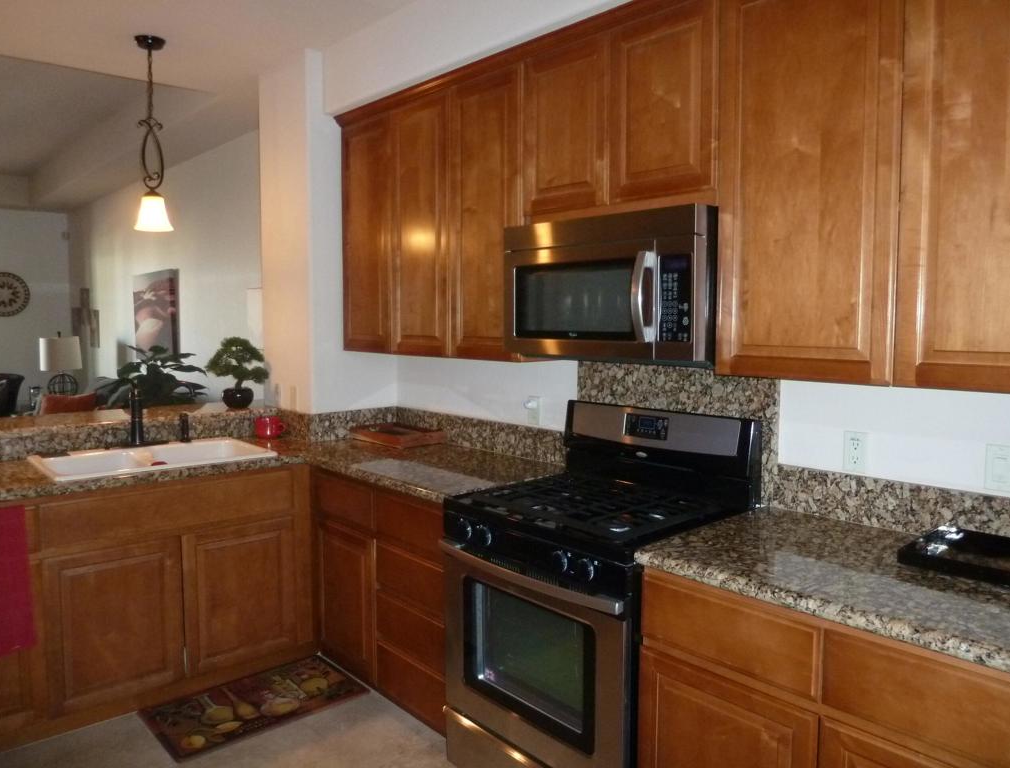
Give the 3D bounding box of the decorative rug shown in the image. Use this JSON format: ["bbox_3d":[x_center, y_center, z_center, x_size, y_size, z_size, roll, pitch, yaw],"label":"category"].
[{"bbox_3d":[-0.954,1.212,2.838,0.735,0.012,0.435,-4,6,-43],"label":"decorative rug"}]

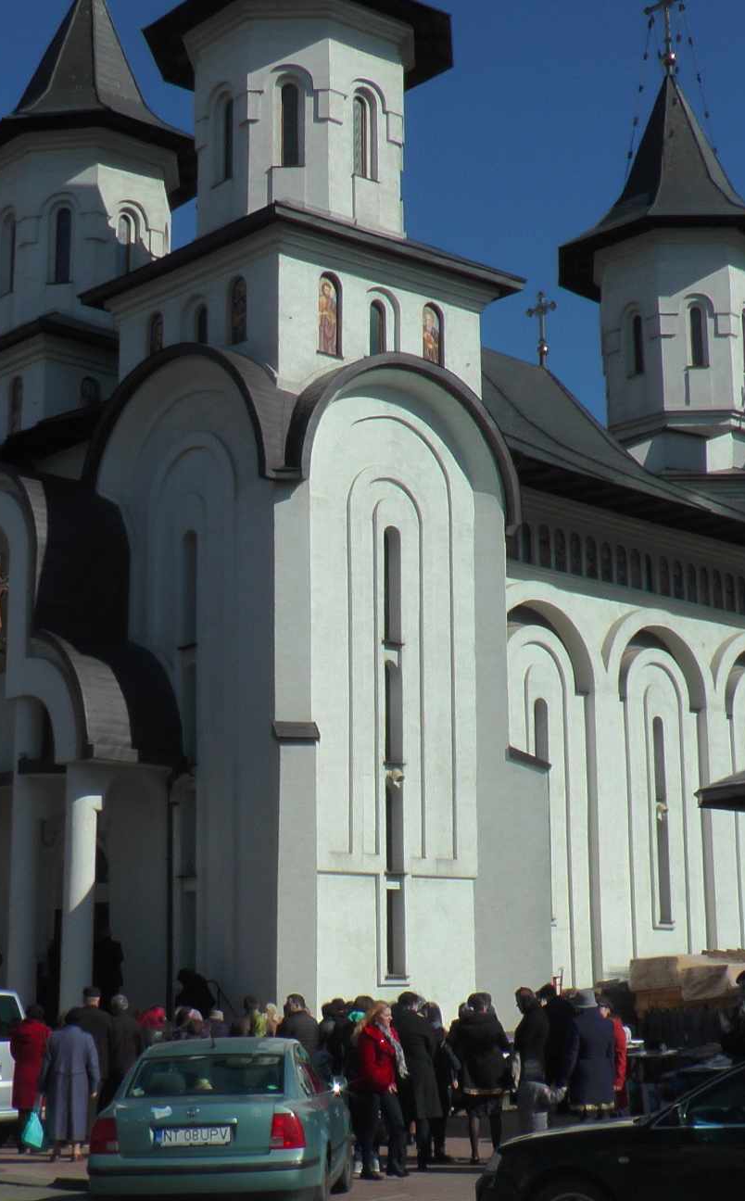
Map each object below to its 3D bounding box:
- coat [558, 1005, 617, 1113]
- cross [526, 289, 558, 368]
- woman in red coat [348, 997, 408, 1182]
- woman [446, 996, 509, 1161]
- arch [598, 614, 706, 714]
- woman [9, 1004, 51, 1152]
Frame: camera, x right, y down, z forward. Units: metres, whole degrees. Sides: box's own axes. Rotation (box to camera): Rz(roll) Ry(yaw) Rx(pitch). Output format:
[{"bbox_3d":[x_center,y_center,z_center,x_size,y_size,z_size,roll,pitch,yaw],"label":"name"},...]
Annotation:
[{"bbox_3d":[2.266,4.820,17.984,0.580,1.106,0.420,-2,-12,6],"label":"coat"},{"bbox_3d":[4.775,-7.606,48.038,1.000,2.200,0.200,-11,-16,41],"label":"cross"},{"bbox_3d":[0.057,4.761,16.670,0.420,1.667,0.480,-7,-14,30],"label":"woman in red coat"},{"bbox_3d":[1.081,4.873,17.463,0.600,1.675,0.420,-1,-12,3],"label":"woman"},{"bbox_3d":[6.177,1.339,37.887,3.050,2.100,0.450,9,-15,-37],"label":"arch"},{"bbox_3d":[-3.829,5.304,19.015,0.470,1.600,0.330,-2,-12,7],"label":"woman"}]

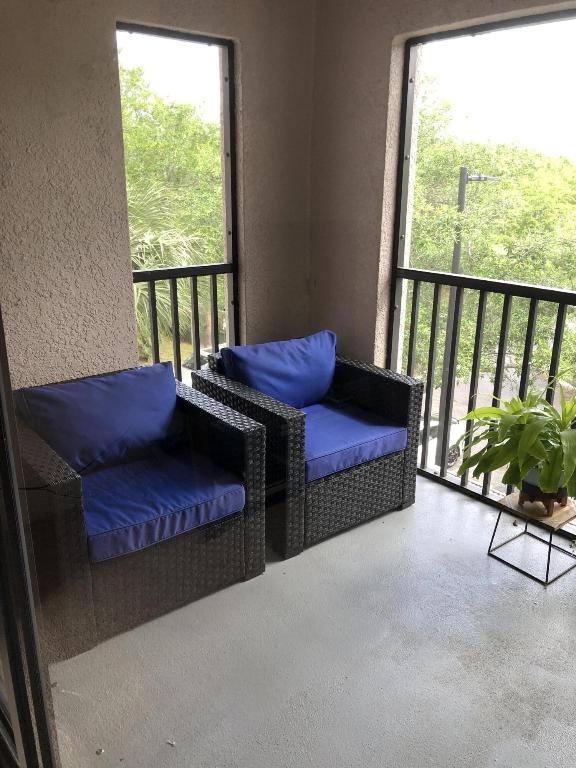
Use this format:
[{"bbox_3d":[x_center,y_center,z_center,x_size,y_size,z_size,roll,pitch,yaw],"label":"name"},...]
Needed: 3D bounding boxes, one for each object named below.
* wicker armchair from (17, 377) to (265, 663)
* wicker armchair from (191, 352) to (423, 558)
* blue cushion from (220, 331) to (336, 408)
[{"bbox_3d":[-0.611,0.392,2.364,0.767,0.674,0.732,-13,22,-36],"label":"wicker armchair"},{"bbox_3d":[0.077,0.229,2.895,0.767,0.674,0.732,-13,22,-35],"label":"wicker armchair"},{"bbox_3d":[-0.041,-0.046,2.988,0.562,0.360,0.144,-13,13,-35],"label":"blue cushion"}]

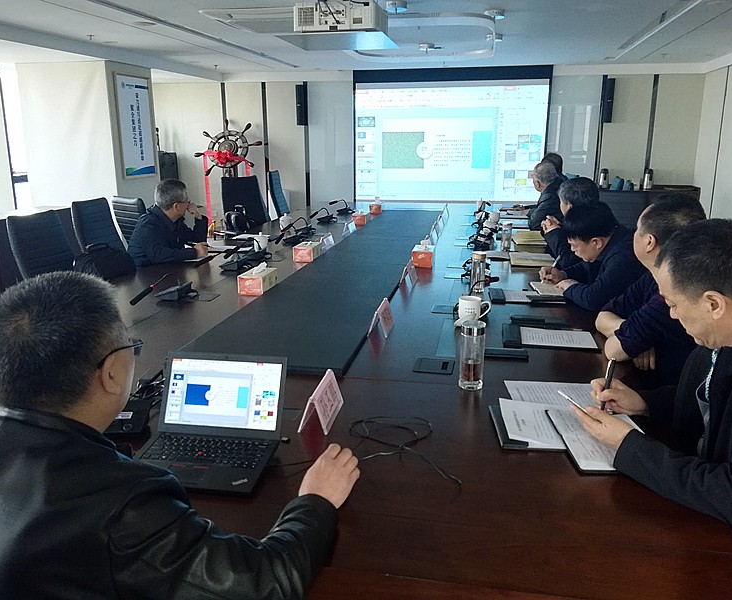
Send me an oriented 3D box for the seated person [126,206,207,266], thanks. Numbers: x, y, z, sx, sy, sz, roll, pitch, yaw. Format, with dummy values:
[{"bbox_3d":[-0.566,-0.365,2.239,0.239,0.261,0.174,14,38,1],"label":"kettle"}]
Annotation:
[{"bbox_3d":[-1.204,-0.132,3.917,0.700,1.200,0.580,-1,15,-4],"label":"seated person"}]

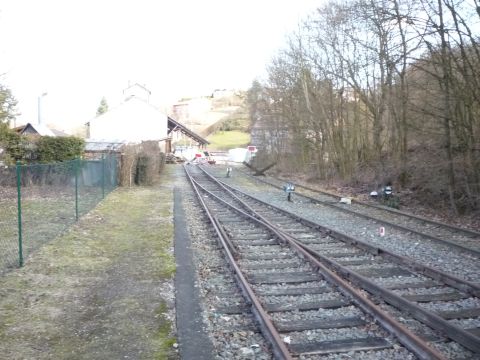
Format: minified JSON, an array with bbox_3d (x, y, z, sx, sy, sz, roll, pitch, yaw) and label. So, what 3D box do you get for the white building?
[{"bbox_3d":[-14.300,-7.100,59.000,9.700,9.100,10.500,0,4,-8],"label":"white building"}]

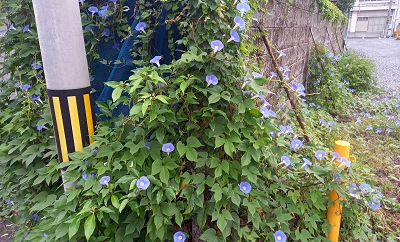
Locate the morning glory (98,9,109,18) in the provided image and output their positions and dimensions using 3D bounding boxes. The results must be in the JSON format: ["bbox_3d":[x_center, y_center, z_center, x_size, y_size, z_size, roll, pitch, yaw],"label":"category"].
[{"bbox_3d":[-0.702,-0.781,2.100,0.070,0.045,0.070,-10,60,-24],"label":"morning glory"}]

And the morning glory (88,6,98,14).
[{"bbox_3d":[-0.774,-0.803,2.100,0.070,0.050,0.070,-14,57,-33],"label":"morning glory"}]

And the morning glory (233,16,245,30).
[{"bbox_3d":[0.211,-0.539,1.580,0.075,0.075,0.050,-17,-4,-39],"label":"morning glory"}]

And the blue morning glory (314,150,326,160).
[{"bbox_3d":[0.742,0.206,1.780,0.070,0.045,0.070,9,46,31],"label":"blue morning glory"}]

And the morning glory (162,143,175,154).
[{"bbox_3d":[-0.192,0.168,1.760,0.074,0.050,0.071,-4,44,-10],"label":"morning glory"}]

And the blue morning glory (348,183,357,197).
[{"bbox_3d":[0.871,0.397,1.650,0.068,0.045,0.068,-46,33,-14],"label":"blue morning glory"}]

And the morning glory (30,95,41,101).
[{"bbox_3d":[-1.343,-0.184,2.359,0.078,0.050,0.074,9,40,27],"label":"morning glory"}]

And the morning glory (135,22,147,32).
[{"bbox_3d":[-0.434,-0.688,2.109,0.080,0.076,0.050,6,-19,21],"label":"morning glory"}]

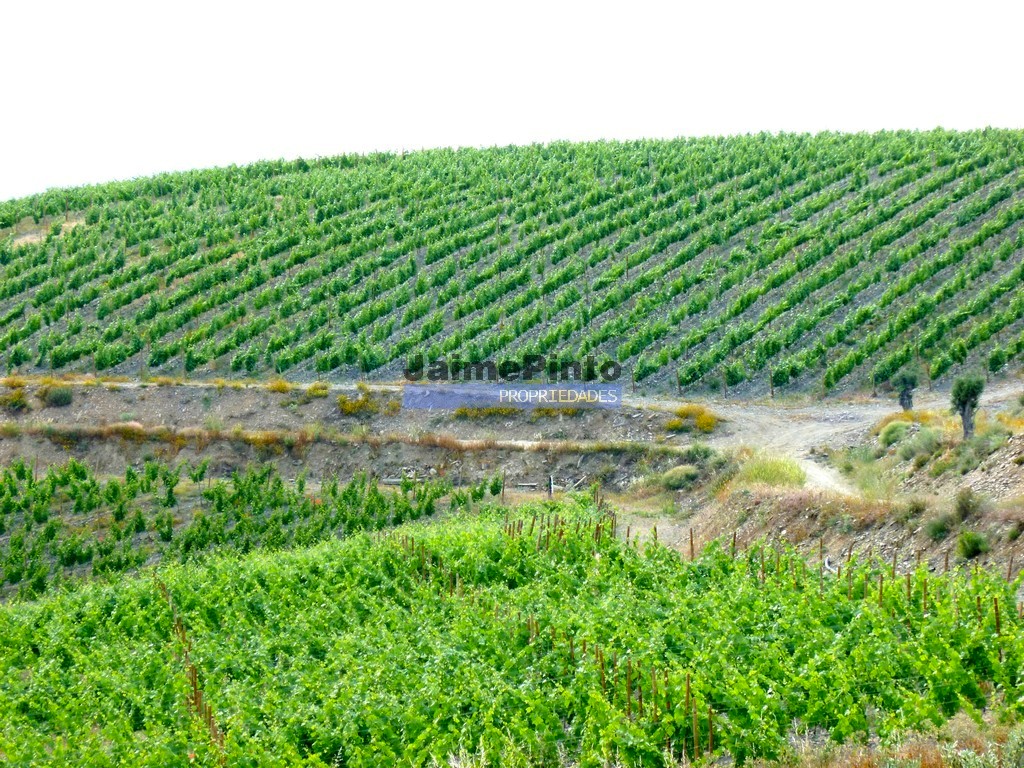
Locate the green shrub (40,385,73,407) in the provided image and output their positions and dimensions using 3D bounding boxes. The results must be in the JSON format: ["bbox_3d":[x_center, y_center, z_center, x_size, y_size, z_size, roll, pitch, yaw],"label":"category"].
[{"bbox_3d":[-23.610,0.596,322.000,1.659,1.140,1.410,0,1,0],"label":"green shrub"}]

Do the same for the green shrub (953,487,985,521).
[{"bbox_3d":[13.551,3.539,184.000,0.889,1.007,0.800,0,1,0],"label":"green shrub"}]

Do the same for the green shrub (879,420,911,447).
[{"bbox_3d":[14.100,1.825,229.000,1.180,0.958,1.062,0,1,0],"label":"green shrub"}]

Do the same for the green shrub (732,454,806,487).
[{"bbox_3d":[8.239,2.757,198.000,2.295,1.020,1.836,0,1,0],"label":"green shrub"}]

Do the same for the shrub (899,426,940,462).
[{"bbox_3d":[14.527,2.162,222.000,1.429,1.287,1.287,0,1,0],"label":"shrub"}]

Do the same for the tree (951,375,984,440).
[{"bbox_3d":[17.451,0.862,238.000,1.303,2.529,1.303,0,1,0],"label":"tree"}]

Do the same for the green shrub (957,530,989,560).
[{"bbox_3d":[13.047,4.576,176.000,0.907,0.850,0.816,0,1,0],"label":"green shrub"}]

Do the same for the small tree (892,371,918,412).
[{"bbox_3d":[17.229,0.285,272.000,1.138,2.014,1.138,0,1,0],"label":"small tree"}]

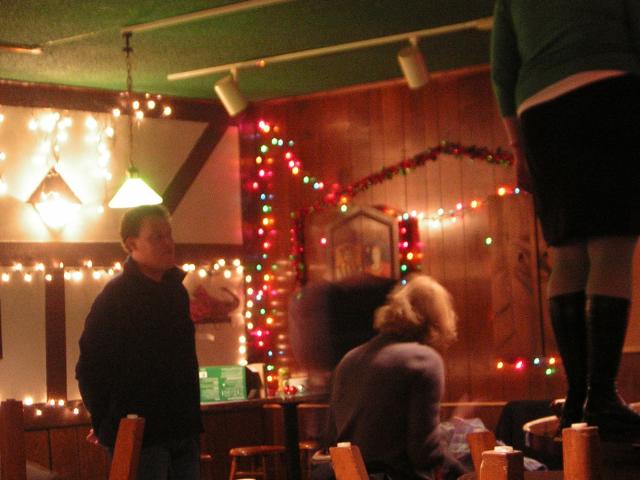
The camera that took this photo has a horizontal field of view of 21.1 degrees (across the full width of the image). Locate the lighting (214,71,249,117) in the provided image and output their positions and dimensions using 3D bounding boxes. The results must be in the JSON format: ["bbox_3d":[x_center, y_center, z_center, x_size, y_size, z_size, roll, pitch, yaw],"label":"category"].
[{"bbox_3d":[-0.453,-0.755,8.800,0.108,0.230,0.155,-4,-3,35],"label":"lighting"}]

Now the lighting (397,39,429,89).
[{"bbox_3d":[0.439,-0.839,8.150,0.105,0.230,0.150,-4,-3,35],"label":"lighting"}]

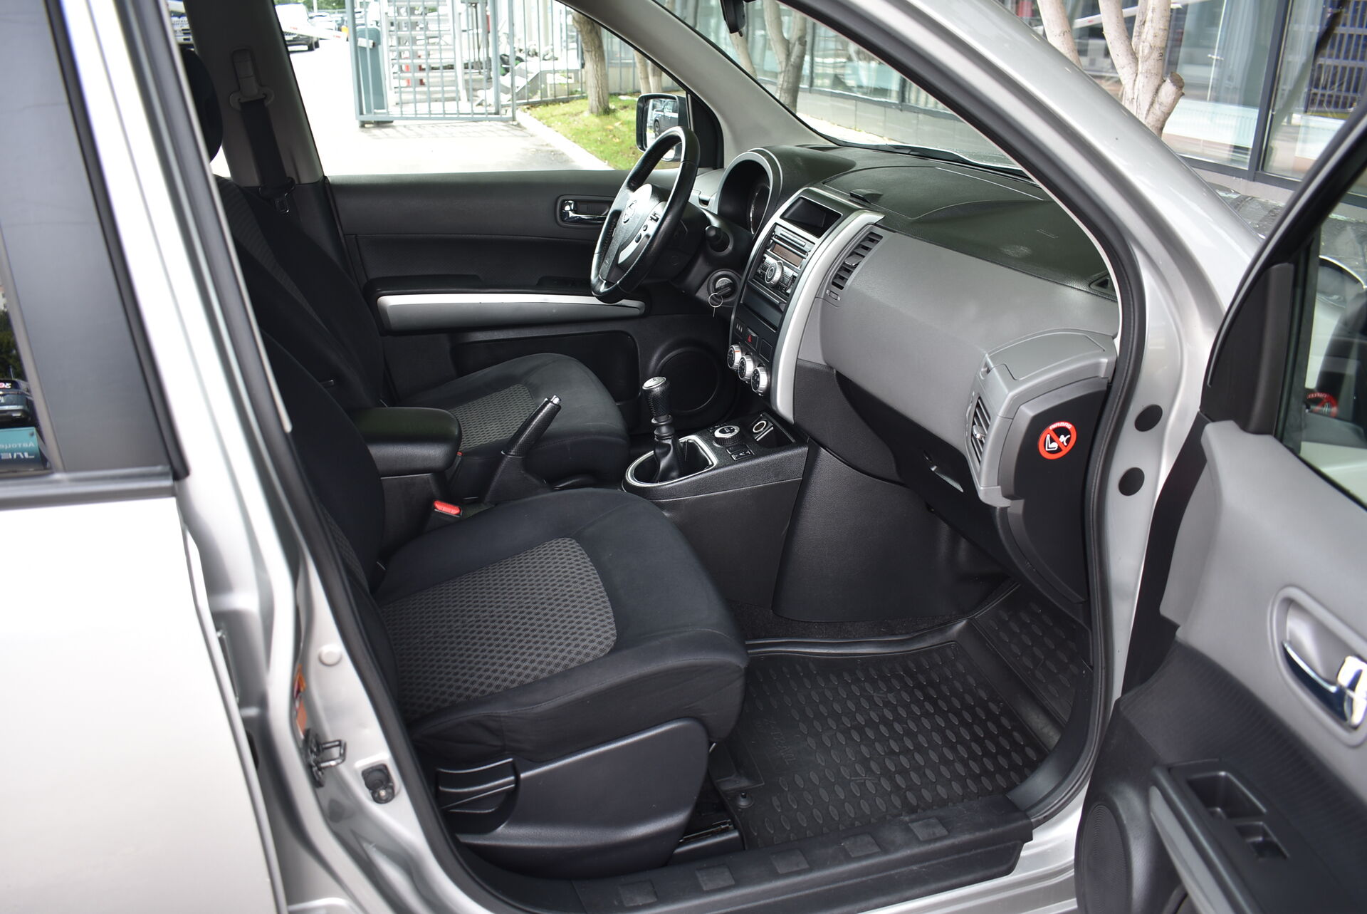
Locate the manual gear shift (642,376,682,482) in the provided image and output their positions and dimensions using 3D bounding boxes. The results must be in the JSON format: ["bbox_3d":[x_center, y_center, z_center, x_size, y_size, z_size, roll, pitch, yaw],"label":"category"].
[{"bbox_3d":[-0.038,-0.047,1.783,0.062,0.197,0.066,-7,24,-15],"label":"manual gear shift"}]

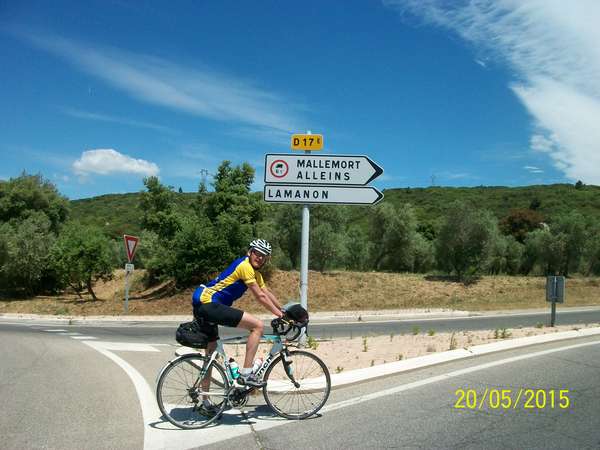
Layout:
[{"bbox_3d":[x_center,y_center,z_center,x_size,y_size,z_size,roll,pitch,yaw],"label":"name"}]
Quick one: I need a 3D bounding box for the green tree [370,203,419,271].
[{"bbox_3d":[4.330,0.527,27.000,2.200,3.100,2.100,2,-2,0],"label":"green tree"}]

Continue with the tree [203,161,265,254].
[{"bbox_3d":[-2.463,-0.456,21.500,2.500,3.900,2.400,2,-2,0],"label":"tree"}]

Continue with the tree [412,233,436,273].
[{"bbox_3d":[5.763,1.283,27.500,1.300,1.900,1.300,2,-2,0],"label":"tree"}]

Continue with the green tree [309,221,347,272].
[{"bbox_3d":[1.050,0.821,22.500,1.494,1.985,1.494,2,-3,0],"label":"green tree"}]

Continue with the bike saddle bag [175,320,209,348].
[{"bbox_3d":[-0.958,0.989,5.300,0.310,0.220,0.190,3,-2,-23],"label":"bike saddle bag"}]

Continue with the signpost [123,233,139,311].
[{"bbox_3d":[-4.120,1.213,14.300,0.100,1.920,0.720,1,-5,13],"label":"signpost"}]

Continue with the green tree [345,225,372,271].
[{"bbox_3d":[2.680,1.031,27.000,1.500,2.150,1.500,2,-2,0],"label":"green tree"}]

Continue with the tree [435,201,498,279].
[{"bbox_3d":[6.781,0.591,24.000,2.607,3.177,2.607,2,-3,0],"label":"tree"}]

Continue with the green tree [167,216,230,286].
[{"bbox_3d":[-3.238,0.845,18.800,2.144,2.233,2.144,2,-3,0],"label":"green tree"}]

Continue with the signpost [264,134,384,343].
[{"bbox_3d":[0.373,0.214,9.350,1.880,3.380,0.160,1,-2,3],"label":"signpost"}]

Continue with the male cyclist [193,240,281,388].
[{"bbox_3d":[-0.560,0.980,5.550,0.900,1.650,0.540,3,-3,-24],"label":"male cyclist"}]

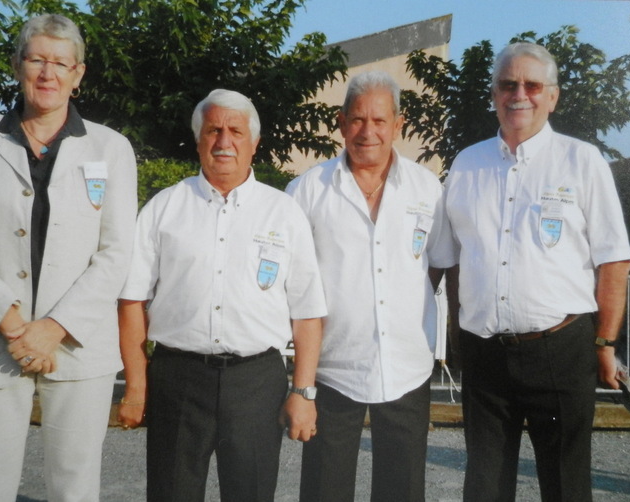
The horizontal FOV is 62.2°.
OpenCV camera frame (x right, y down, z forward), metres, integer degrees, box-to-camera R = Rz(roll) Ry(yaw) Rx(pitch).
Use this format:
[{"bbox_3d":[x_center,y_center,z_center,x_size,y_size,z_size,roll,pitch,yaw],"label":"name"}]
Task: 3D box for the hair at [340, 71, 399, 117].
[{"bbox_3d":[0.166,-0.464,1.560,0.172,0.145,0.200,0,3,7],"label":"hair"}]

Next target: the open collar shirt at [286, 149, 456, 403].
[{"bbox_3d":[0.164,0.071,1.570,0.530,0.740,0.280,0,3,-6],"label":"open collar shirt"}]

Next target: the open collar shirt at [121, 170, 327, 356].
[{"bbox_3d":[-0.259,0.033,1.480,0.570,0.530,0.290,0,3,-6],"label":"open collar shirt"}]

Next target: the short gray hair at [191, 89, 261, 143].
[{"bbox_3d":[-0.251,-0.378,1.480,0.190,0.165,0.215,0,3,-7],"label":"short gray hair"}]

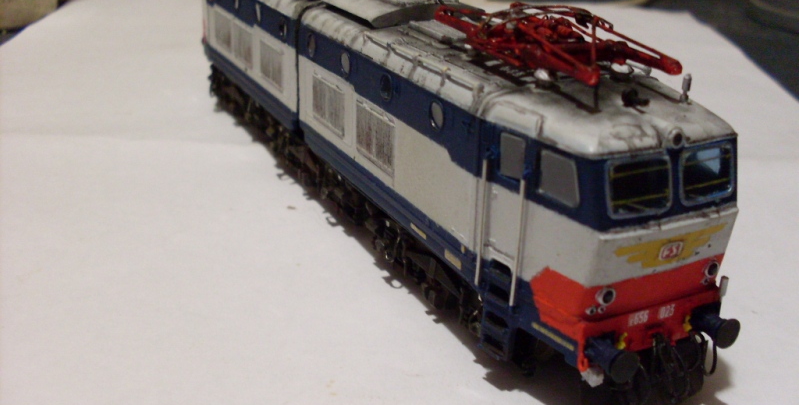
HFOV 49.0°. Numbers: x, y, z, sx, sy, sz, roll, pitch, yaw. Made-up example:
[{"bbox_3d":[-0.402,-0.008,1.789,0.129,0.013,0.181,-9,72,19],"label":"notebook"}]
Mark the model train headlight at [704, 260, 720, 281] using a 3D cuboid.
[{"bbox_3d":[0.046,0.010,0.130,0.003,0.003,0.001,-10,26,-25],"label":"model train headlight"}]

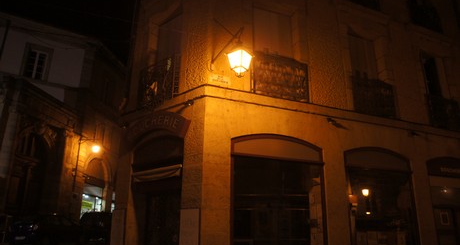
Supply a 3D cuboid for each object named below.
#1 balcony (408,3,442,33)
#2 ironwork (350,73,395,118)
[{"bbox_3d":[6.823,-3.701,12.202,1.584,0.886,0.223,8,-18,-23],"label":"balcony"},{"bbox_3d":[4.154,-0.701,10.019,1.634,1.058,0.230,8,-18,-23],"label":"ironwork"}]

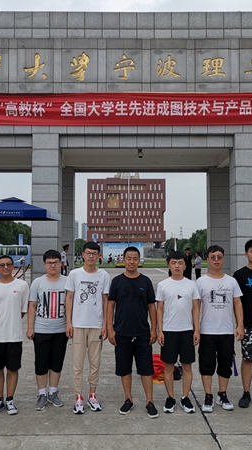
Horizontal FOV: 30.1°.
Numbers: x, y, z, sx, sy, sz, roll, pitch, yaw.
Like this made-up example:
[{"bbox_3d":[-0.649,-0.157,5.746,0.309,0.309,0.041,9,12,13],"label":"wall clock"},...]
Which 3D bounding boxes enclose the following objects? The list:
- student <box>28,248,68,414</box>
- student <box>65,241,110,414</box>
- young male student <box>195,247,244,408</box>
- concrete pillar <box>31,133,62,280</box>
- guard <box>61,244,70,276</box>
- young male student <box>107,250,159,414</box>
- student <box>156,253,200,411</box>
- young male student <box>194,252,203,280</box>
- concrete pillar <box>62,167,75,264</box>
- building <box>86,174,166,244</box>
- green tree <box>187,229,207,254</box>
[{"bbox_3d":[-0.850,1.121,5.144,0.464,1.689,0.330,0,-3,0],"label":"student"},{"bbox_3d":[-0.410,1.062,5.020,0.468,1.791,0.320,0,-3,0],"label":"student"},{"bbox_3d":[1.020,1.089,5.088,0.493,1.743,0.310,0,-3,0],"label":"young male student"},{"bbox_3d":[-2.912,-0.319,17.338,0.940,6.004,0.960,0,-4,0],"label":"concrete pillar"},{"bbox_3d":[-2.241,1.622,17.317,0.380,1.800,0.500,0,-4,-6],"label":"guard"},{"bbox_3d":[0.073,1.092,4.934,0.534,1.719,0.330,0,-3,0],"label":"young male student"},{"bbox_3d":[0.576,1.143,5.136,0.459,1.701,0.320,0,-4,0],"label":"student"},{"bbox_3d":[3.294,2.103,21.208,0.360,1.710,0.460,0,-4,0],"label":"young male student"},{"bbox_3d":[-2.916,0.154,22.085,0.940,5.686,0.920,0,-4,0],"label":"concrete pillar"},{"bbox_3d":[0.355,-3.088,218.601,34.737,36.039,26.000,0,-3,0],"label":"building"},{"bbox_3d":[15.009,4.259,94.925,5.800,7.000,5.800,0,-4,0],"label":"green tree"}]

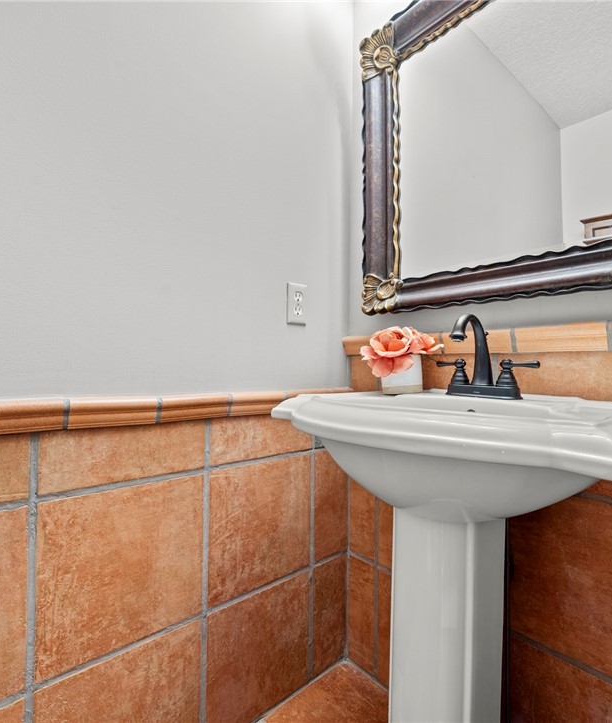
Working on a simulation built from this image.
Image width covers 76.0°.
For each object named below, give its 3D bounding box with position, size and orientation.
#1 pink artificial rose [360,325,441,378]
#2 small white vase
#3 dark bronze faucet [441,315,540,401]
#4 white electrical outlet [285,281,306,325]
[{"bbox_3d":[0.227,-0.022,0.928,0.190,0.118,0.135,1,-1,14],"label":"pink artificial rose"},{"bbox_3d":[0.232,0.031,0.949,0.092,0.087,0.092,-3,-2,14],"label":"small white vase"},{"bbox_3d":[0.352,-0.012,0.825,0.155,0.174,0.222,2,-1,-42],"label":"dark bronze faucet"},{"bbox_3d":[-0.023,-0.156,1.079,0.070,0.115,0.007,2,-1,-42],"label":"white electrical outlet"}]

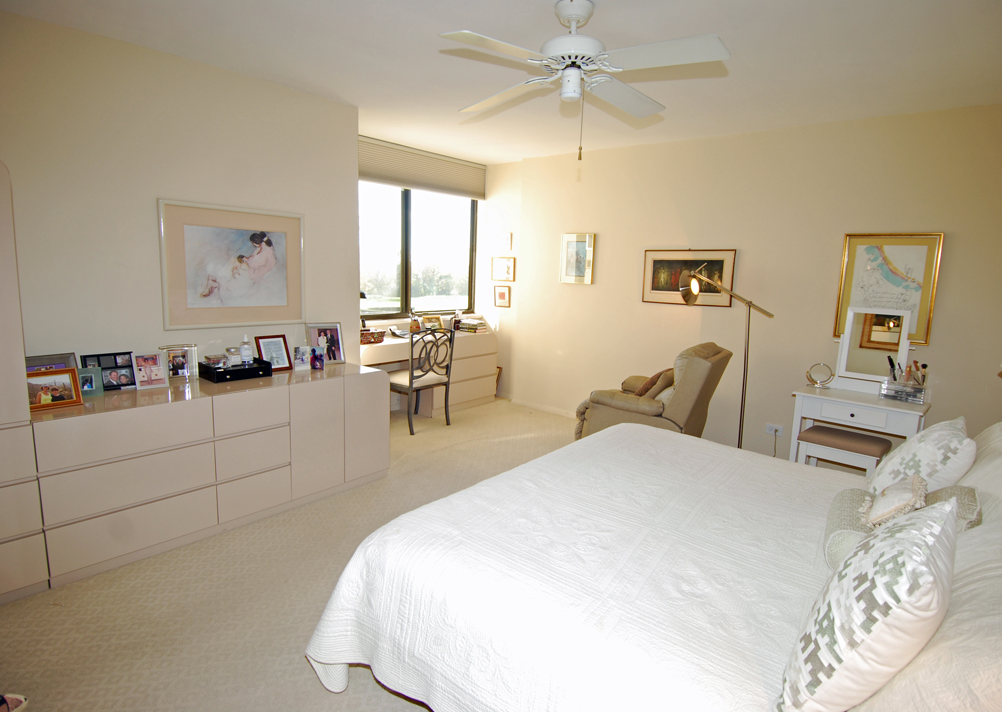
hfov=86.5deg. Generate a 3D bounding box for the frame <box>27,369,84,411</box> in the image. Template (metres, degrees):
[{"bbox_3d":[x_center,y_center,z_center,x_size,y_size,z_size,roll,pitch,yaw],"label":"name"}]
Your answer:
[{"bbox_3d":[-2.009,0.151,2.373,0.030,0.168,0.210,-7,2,36],"label":"frame"}]

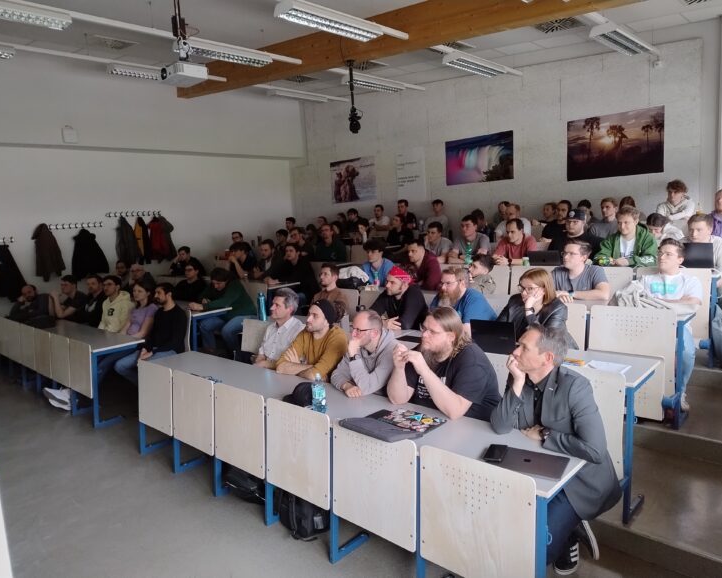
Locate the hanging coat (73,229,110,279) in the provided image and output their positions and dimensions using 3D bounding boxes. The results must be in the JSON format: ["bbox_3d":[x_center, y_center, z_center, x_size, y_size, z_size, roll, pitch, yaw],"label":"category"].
[{"bbox_3d":[-4.697,-0.599,9.228,0.218,0.871,0.544,4,10,43],"label":"hanging coat"}]

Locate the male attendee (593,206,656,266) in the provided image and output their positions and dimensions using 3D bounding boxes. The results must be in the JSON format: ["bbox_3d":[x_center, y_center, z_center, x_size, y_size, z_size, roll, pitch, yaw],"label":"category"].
[{"bbox_3d":[2.523,-0.108,5.050,0.600,1.280,0.760,3,10,40],"label":"male attendee"}]

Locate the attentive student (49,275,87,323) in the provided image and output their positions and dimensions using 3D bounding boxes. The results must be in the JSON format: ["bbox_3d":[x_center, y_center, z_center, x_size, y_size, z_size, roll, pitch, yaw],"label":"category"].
[{"bbox_3d":[-4.005,0.481,7.296,0.525,1.297,0.772,4,10,43],"label":"attentive student"}]

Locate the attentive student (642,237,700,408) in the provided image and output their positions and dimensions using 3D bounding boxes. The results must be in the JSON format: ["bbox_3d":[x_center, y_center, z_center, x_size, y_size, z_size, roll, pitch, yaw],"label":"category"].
[{"bbox_3d":[2.285,0.245,3.945,0.700,1.219,0.480,-7,8,-35],"label":"attentive student"}]

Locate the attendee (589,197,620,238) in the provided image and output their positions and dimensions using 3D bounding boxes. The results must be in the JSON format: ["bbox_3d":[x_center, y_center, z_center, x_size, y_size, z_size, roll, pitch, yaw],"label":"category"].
[{"bbox_3d":[2.905,-0.429,6.386,0.525,1.287,0.772,4,10,43],"label":"attendee"}]

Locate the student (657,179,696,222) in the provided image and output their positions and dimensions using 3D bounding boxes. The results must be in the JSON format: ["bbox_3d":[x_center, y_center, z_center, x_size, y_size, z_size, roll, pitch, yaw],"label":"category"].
[{"bbox_3d":[3.772,-0.657,6.382,0.500,1.250,0.720,4,11,43],"label":"student"}]

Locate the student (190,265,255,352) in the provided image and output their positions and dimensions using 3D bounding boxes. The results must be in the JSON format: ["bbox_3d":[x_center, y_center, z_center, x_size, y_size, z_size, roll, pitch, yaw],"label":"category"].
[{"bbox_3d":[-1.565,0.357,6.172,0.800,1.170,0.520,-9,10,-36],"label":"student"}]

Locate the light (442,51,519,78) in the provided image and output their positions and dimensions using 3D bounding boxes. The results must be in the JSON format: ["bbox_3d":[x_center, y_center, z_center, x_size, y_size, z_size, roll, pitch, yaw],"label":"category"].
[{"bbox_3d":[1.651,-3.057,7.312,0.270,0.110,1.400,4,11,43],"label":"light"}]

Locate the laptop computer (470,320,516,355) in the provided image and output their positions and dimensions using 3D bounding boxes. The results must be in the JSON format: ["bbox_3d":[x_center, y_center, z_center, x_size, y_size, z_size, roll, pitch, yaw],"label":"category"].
[{"bbox_3d":[0.912,0.297,3.436,0.325,0.215,0.280,4,11,43],"label":"laptop computer"}]

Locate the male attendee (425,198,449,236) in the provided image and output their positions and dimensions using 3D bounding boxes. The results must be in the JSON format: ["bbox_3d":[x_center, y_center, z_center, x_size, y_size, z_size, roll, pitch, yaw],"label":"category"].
[{"bbox_3d":[1.265,-0.817,8.718,0.480,1.250,0.720,4,11,43],"label":"male attendee"}]

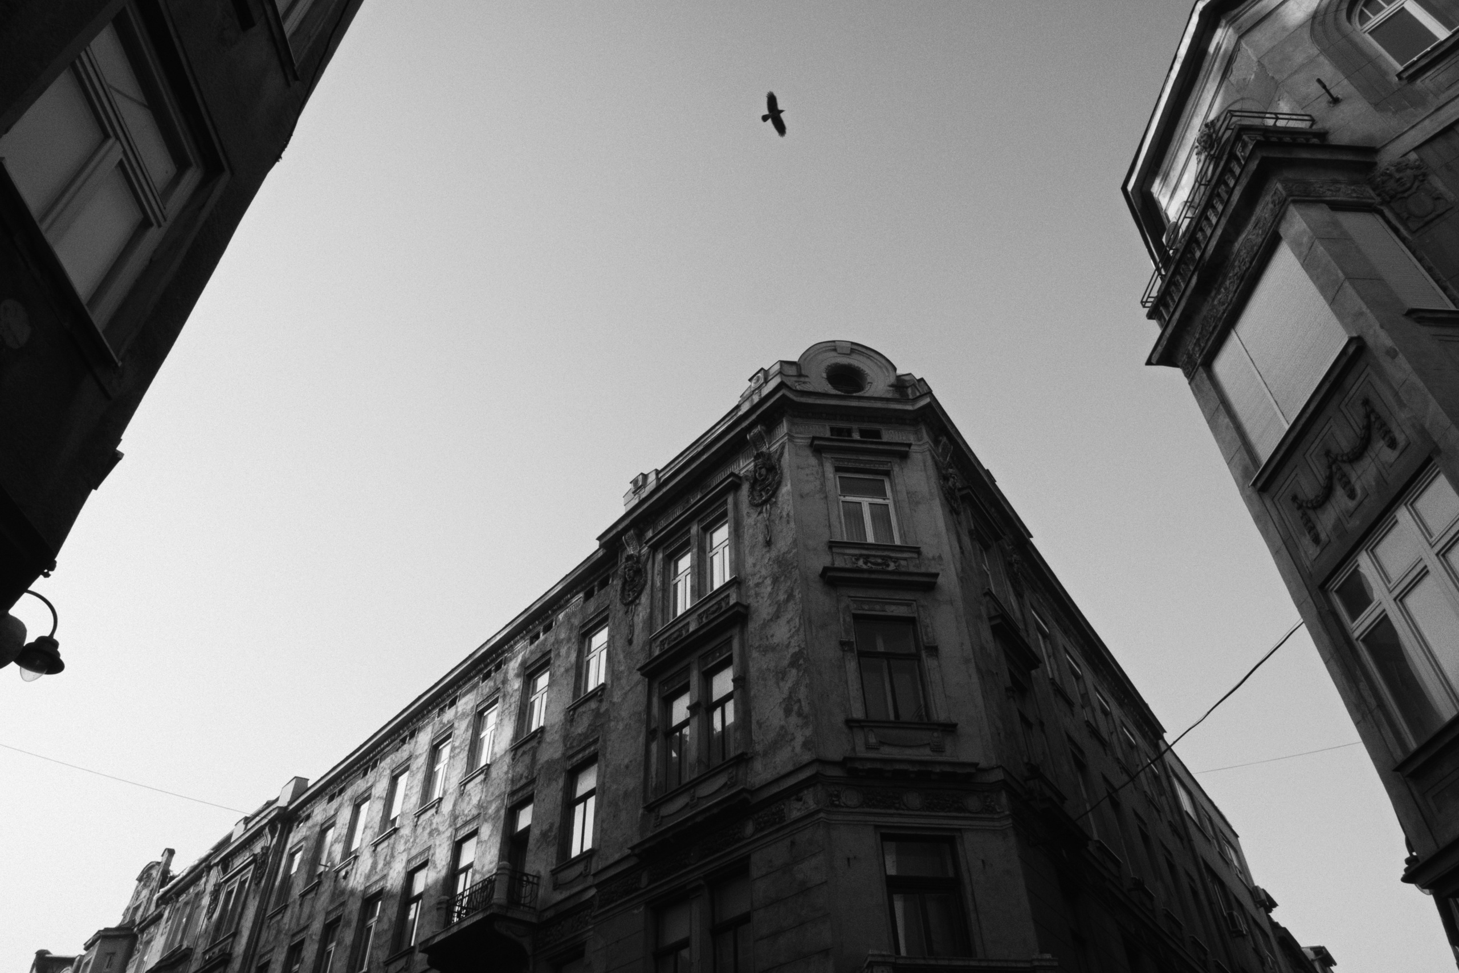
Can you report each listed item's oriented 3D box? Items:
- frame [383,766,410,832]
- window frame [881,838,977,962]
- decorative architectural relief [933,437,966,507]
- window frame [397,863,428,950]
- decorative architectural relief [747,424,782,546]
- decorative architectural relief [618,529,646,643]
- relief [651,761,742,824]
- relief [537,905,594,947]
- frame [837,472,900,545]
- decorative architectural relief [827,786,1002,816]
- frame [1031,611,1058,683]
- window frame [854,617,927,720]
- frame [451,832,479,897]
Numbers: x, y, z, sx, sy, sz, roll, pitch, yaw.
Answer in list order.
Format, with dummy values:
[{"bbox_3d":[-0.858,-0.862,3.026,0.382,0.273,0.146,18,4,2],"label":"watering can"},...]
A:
[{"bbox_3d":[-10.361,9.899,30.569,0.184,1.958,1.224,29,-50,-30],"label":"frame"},{"bbox_3d":[3.025,6.388,15.185,1.193,1.836,0.184,4,-42,-6],"label":"window frame"},{"bbox_3d":[5.191,-0.234,22.725,0.350,2.050,1.100,-24,-47,24],"label":"decorative architectural relief"},{"bbox_3d":[-8.746,11.754,27.095,0.220,2.240,1.250,29,-50,-30],"label":"window frame"},{"bbox_3d":[0.701,0.004,20.973,0.367,2.968,0.964,29,-50,-30],"label":"decorative architectural relief"},{"bbox_3d":[-2.359,2.428,23.612,0.367,2.968,0.933,29,-50,-30],"label":"decorative architectural relief"},{"bbox_3d":[-0.685,6.086,19.059,0.200,0.460,2.650,29,-50,-30],"label":"relief"},{"bbox_3d":[-3.450,9.095,20.186,0.153,0.367,2.035,29,-50,-30],"label":"relief"},{"bbox_3d":[2.869,0.507,20.439,1.132,1.943,0.168,4,-42,-6],"label":"frame"},{"bbox_3d":[3.034,5.170,16.026,2.968,0.428,0.153,4,-42,-6],"label":"decorative architectural relief"},{"bbox_3d":[8.169,4.385,25.317,0.220,1.940,1.300,-24,-47,24],"label":"frame"},{"bbox_3d":[3.079,3.526,18.636,1.240,2.260,0.200,4,-42,-6],"label":"window frame"},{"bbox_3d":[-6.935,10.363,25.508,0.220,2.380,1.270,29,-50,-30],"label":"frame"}]

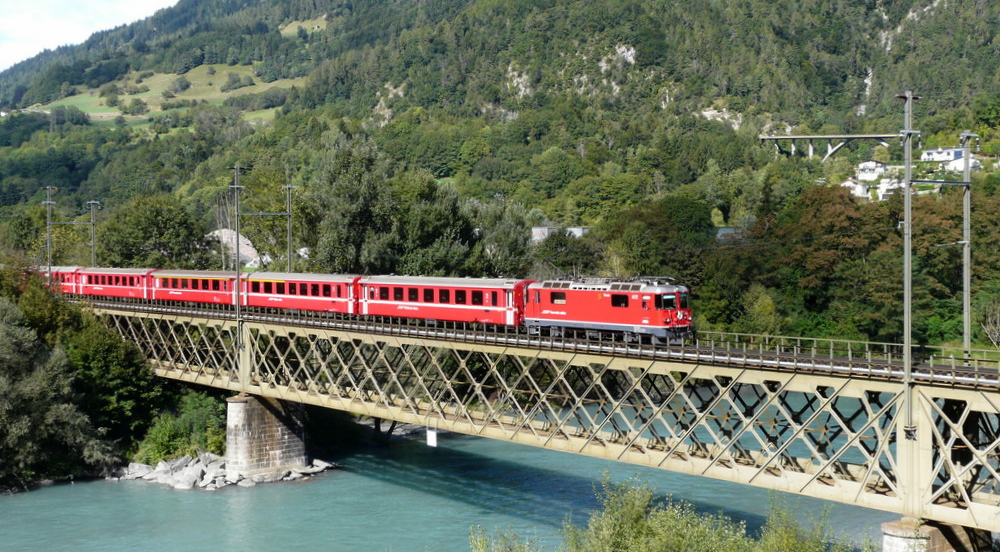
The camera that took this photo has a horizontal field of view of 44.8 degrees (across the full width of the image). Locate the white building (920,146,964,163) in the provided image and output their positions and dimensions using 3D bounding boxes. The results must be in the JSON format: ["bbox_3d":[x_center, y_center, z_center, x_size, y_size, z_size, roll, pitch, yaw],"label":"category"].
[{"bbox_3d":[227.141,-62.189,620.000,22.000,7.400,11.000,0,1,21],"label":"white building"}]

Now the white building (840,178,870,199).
[{"bbox_3d":[167.362,-41.110,572.000,11.600,9.400,11.000,0,2,27],"label":"white building"}]

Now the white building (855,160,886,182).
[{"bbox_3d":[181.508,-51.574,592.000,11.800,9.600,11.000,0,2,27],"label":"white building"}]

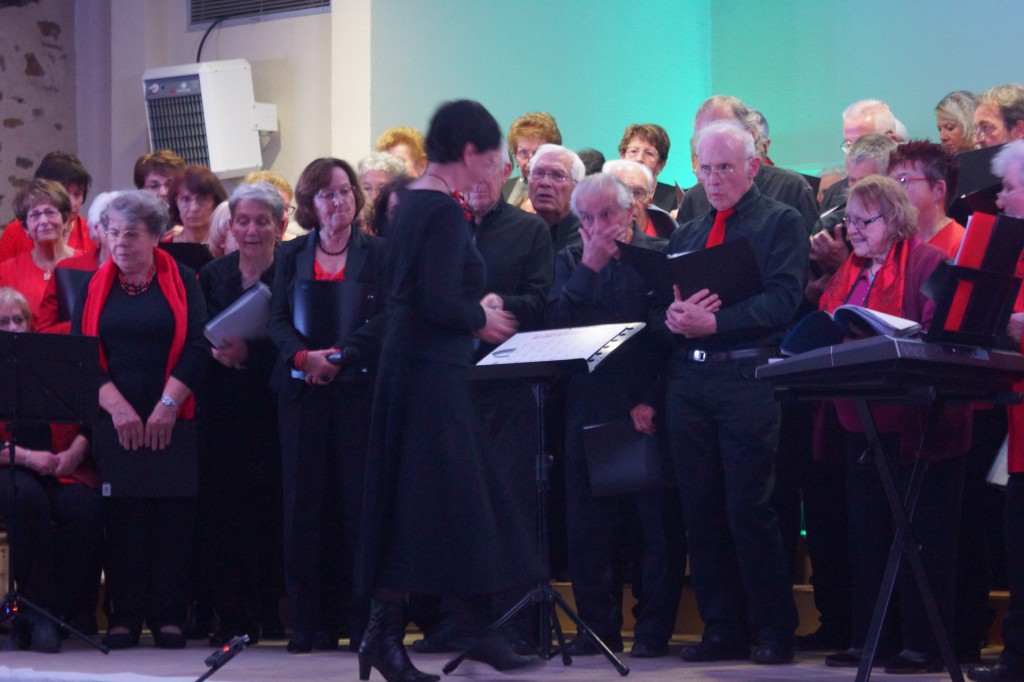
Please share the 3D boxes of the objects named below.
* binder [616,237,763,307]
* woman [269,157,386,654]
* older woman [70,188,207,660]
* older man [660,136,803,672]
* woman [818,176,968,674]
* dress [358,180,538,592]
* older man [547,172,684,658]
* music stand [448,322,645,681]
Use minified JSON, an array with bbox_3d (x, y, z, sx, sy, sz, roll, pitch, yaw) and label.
[{"bbox_3d":[0.554,-0.209,6.620,0.430,0.090,0.310,0,-37,16],"label":"binder"},{"bbox_3d":[-0.624,0.205,7.263,0.460,1.674,0.350,0,-3,-7],"label":"woman"},{"bbox_3d":[-1.295,0.261,7.440,0.470,1.580,0.360,-1,-3,7],"label":"older woman"},{"bbox_3d":[0.706,0.153,6.925,0.500,1.750,0.400,-2,-3,27],"label":"older man"},{"bbox_3d":[1.186,0.250,6.699,0.490,1.542,0.400,-2,-4,36],"label":"woman"},{"bbox_3d":[-0.200,0.146,6.280,0.520,1.196,0.480,1,-3,-21],"label":"dress"},{"bbox_3d":[0.341,0.236,7.121,0.480,1.606,0.380,-1,-3,19],"label":"older man"},{"bbox_3d":[0.108,0.477,6.527,0.580,1.063,0.550,-3,-4,43],"label":"music stand"}]

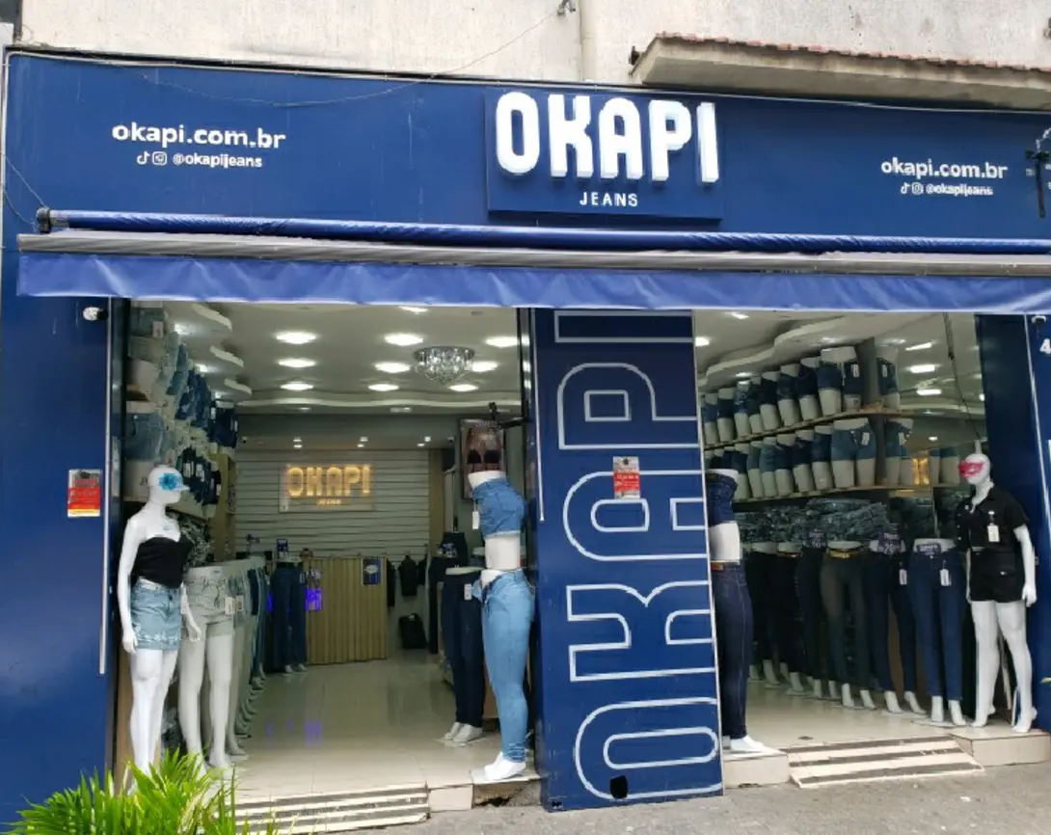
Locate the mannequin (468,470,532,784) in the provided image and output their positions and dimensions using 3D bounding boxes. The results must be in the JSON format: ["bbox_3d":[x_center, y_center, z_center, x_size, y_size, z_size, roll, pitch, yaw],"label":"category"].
[{"bbox_3d":[-0.153,1.130,4.720,0.320,1.680,0.330,3,-9,-32],"label":"mannequin"}]

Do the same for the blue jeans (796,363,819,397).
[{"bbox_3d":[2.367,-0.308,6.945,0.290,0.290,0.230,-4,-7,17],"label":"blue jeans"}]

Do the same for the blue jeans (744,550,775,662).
[{"bbox_3d":[2.069,1.600,7.098,0.350,0.940,0.270,-4,-7,17],"label":"blue jeans"}]

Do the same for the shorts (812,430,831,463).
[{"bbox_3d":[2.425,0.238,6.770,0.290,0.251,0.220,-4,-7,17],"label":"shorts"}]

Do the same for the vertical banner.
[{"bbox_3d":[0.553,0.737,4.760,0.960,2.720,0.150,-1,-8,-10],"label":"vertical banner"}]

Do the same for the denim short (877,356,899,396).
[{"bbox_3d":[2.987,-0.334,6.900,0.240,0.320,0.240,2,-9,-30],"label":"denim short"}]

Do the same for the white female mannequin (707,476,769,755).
[{"bbox_3d":[1.211,1.145,5.022,0.350,1.620,0.350,-1,-7,-5],"label":"white female mannequin"}]

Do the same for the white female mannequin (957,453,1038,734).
[{"bbox_3d":[2.974,1.087,5.330,0.340,1.700,0.460,1,-8,-29],"label":"white female mannequin"}]

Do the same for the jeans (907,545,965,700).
[{"bbox_3d":[2.650,1.311,5.420,0.360,1.000,0.250,-3,-8,2],"label":"jeans"}]

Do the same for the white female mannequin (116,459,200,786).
[{"bbox_3d":[-2.060,1.168,4.761,0.320,1.790,0.450,-5,-7,23],"label":"white female mannequin"}]

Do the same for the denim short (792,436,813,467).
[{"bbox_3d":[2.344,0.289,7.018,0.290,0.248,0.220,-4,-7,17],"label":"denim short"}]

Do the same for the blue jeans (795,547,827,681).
[{"bbox_3d":[2.177,1.499,6.450,0.330,1.000,0.240,-2,-8,-1],"label":"blue jeans"}]

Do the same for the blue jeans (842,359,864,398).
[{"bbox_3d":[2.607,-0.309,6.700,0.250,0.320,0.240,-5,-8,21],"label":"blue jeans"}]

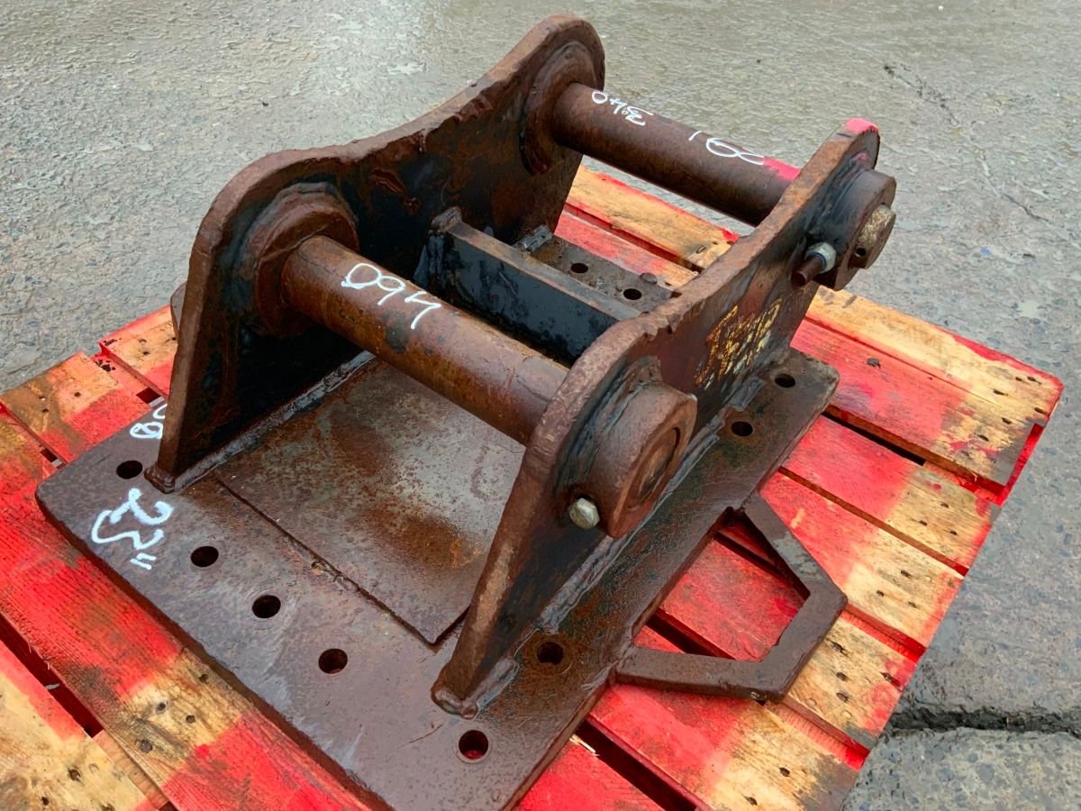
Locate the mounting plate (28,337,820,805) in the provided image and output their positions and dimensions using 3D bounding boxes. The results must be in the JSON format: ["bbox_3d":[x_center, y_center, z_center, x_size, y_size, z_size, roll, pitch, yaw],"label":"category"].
[{"bbox_3d":[-0.074,0.037,1.048,0.585,0.037,0.746,30,49,24],"label":"mounting plate"}]

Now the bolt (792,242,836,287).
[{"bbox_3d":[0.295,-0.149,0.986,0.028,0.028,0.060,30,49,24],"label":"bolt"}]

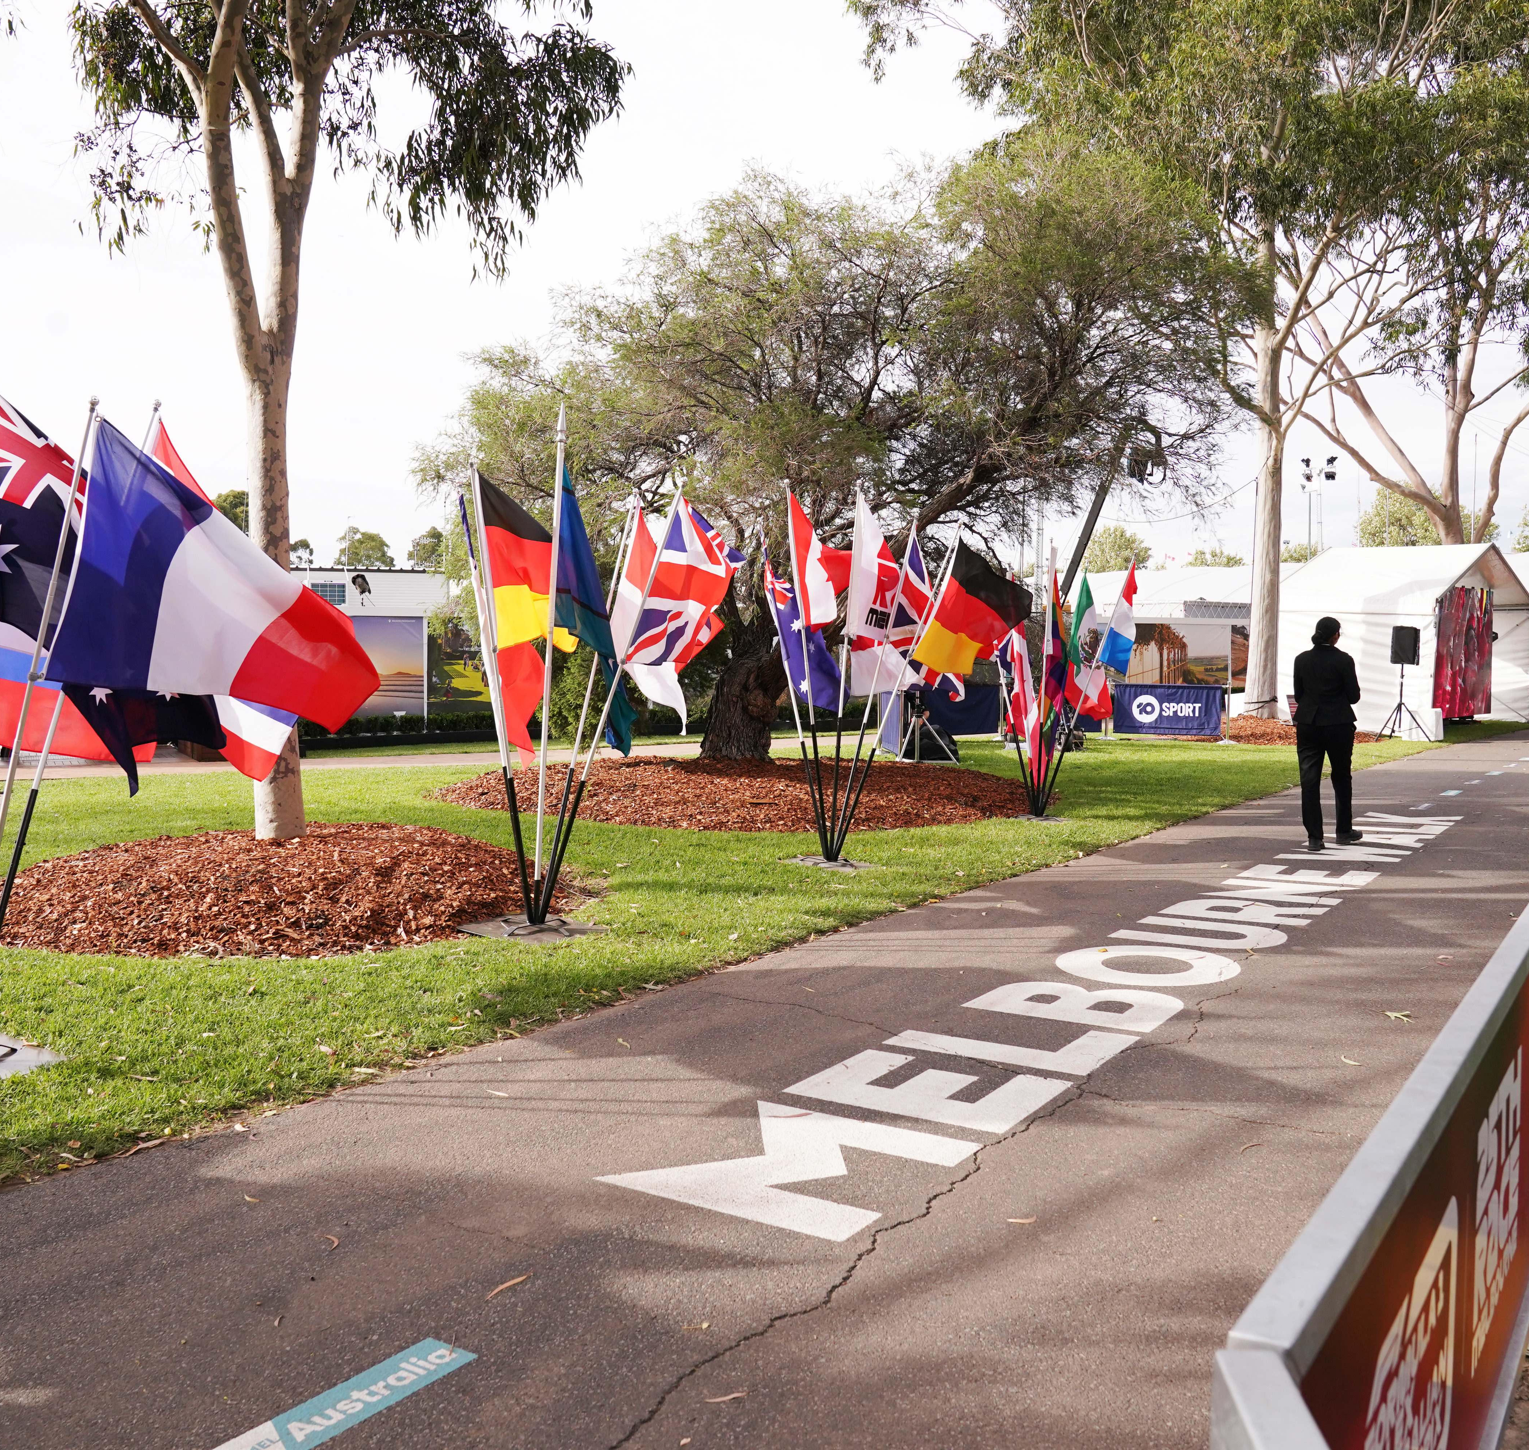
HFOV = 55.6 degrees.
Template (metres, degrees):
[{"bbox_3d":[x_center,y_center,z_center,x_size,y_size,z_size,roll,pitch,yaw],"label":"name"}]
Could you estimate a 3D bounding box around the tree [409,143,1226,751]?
[{"bbox_3d":[0.614,-2.744,15.174,8.400,6.450,7.600,0,3,0],"label":"tree"}]

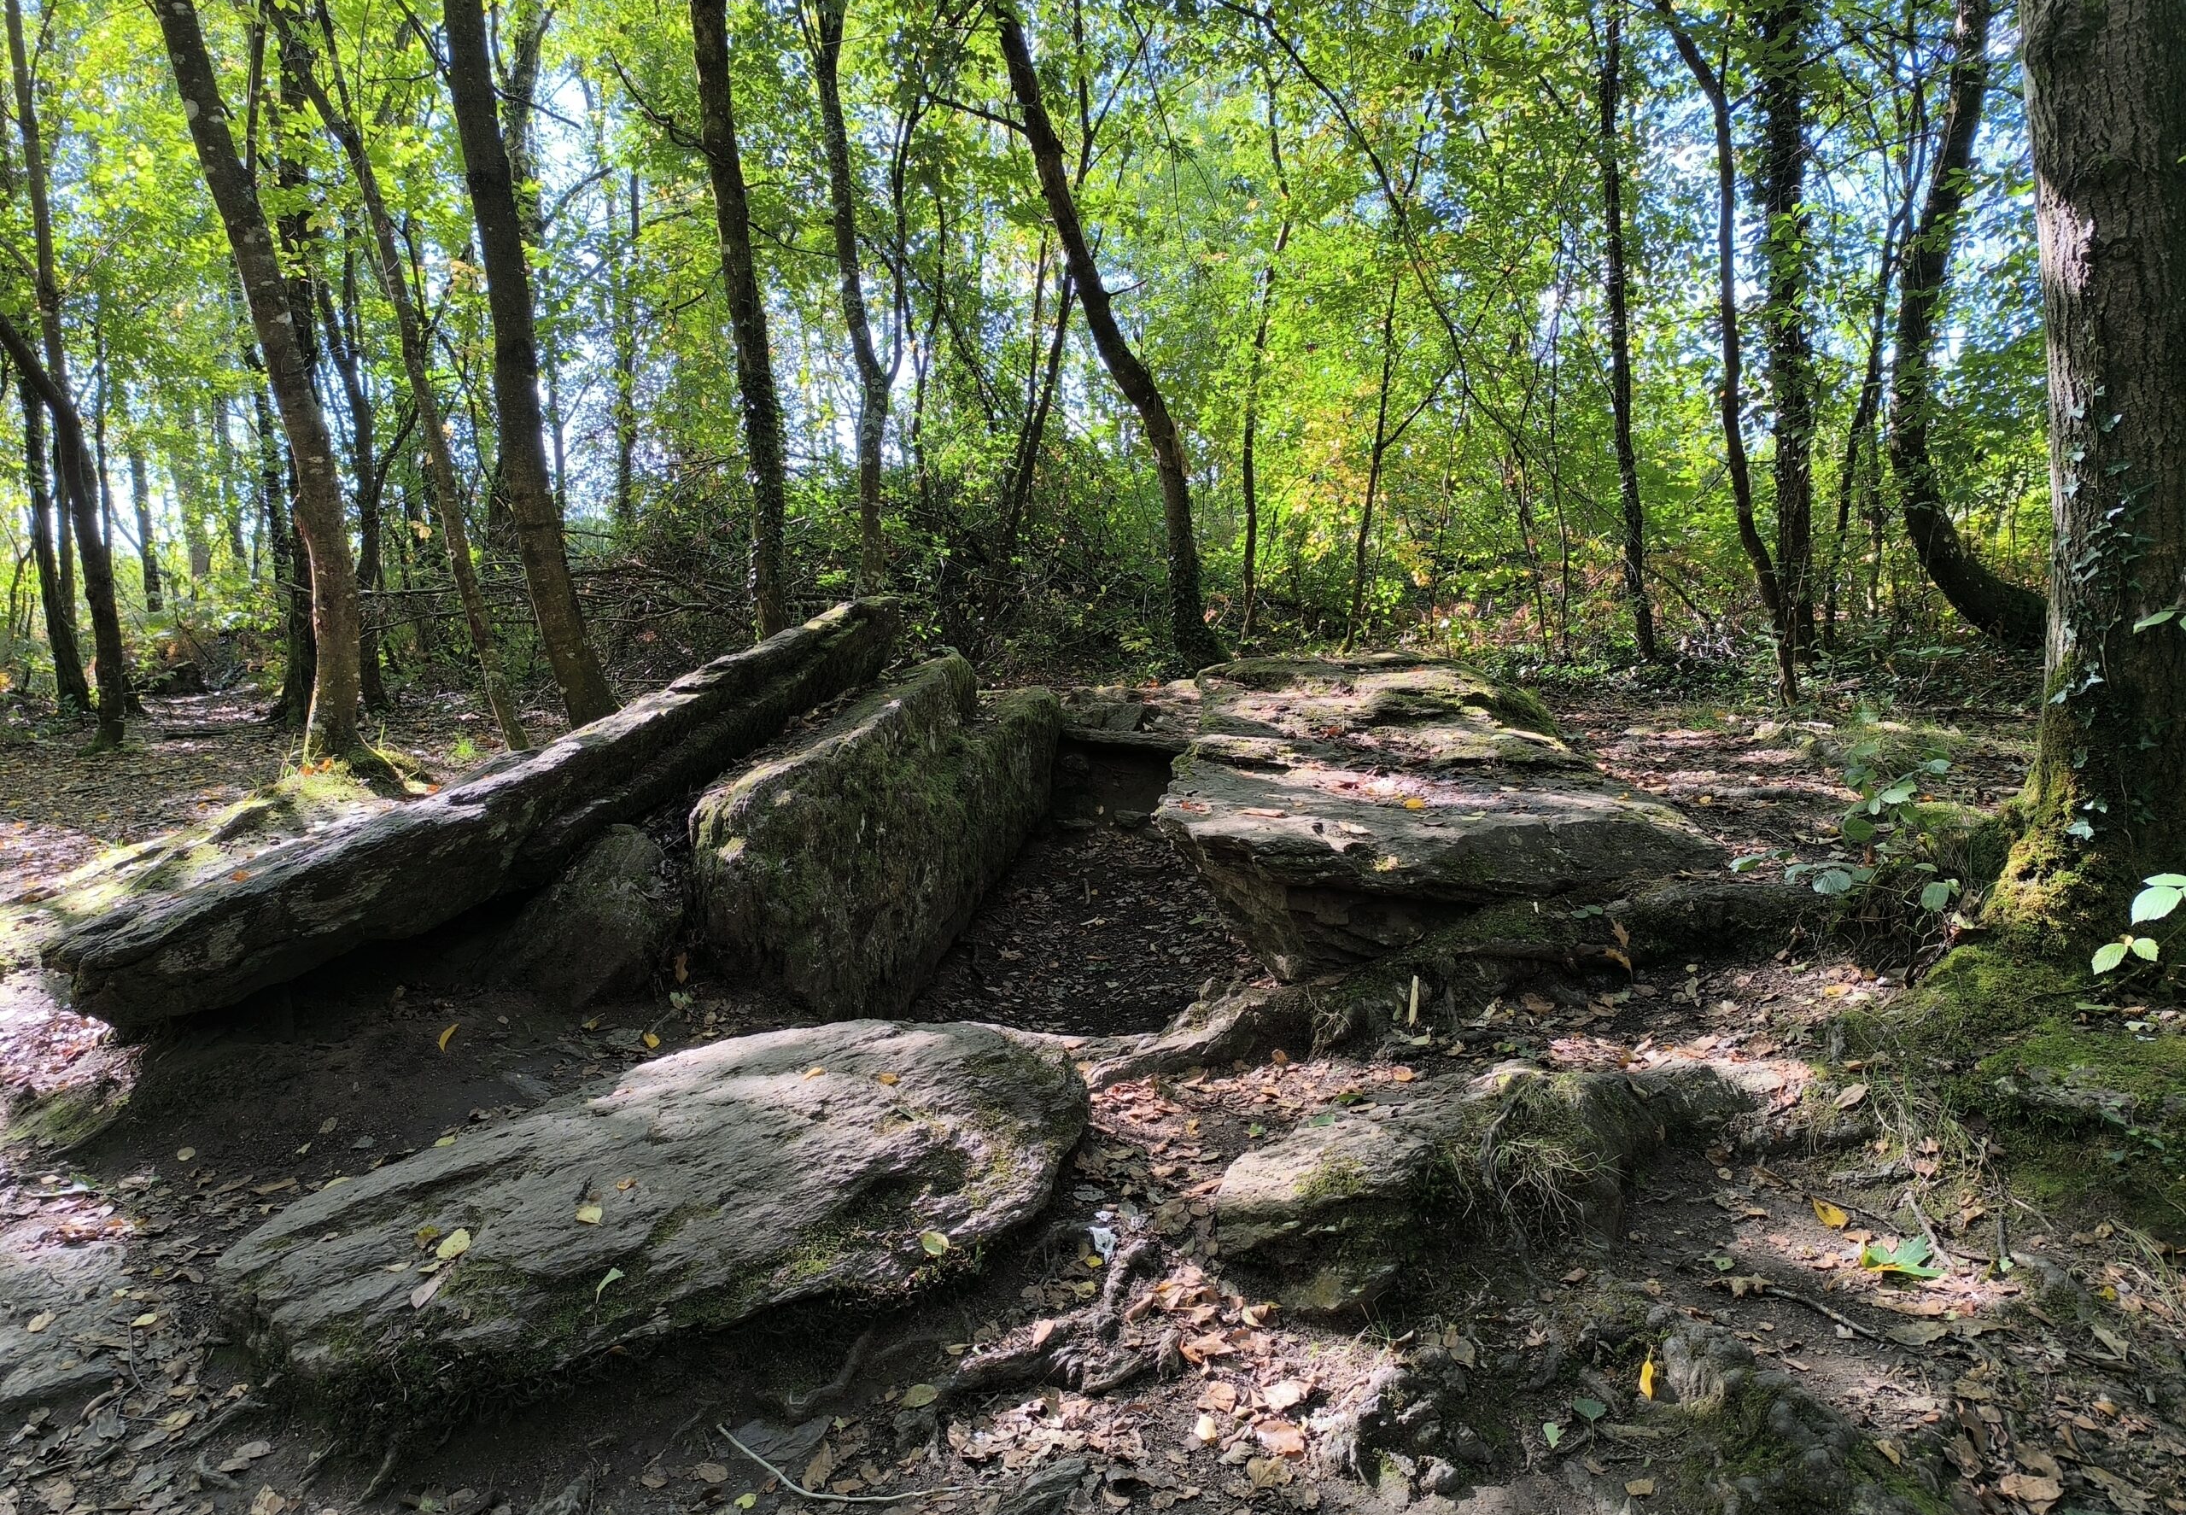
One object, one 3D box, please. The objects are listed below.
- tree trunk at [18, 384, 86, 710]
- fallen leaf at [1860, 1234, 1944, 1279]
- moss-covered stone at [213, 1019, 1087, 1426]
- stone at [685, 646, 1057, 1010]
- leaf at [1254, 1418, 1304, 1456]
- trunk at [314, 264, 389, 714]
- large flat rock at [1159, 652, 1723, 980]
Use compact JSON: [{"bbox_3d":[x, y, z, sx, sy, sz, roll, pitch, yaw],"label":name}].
[{"bbox_3d":[-10.021,-2.025,14.000,0.240,3.110,0.240,-9,0,1],"label":"tree trunk"},{"bbox_3d":[1.670,1.030,3.000,0.160,0.045,0.110,2,6,20],"label":"fallen leaf"},{"bbox_3d":[-0.780,0.838,3.111,1.750,0.330,1.020,-7,12,-37],"label":"moss-covered stone"},{"bbox_3d":[-0.700,0.141,5.701,0.760,0.830,2.400,2,10,10],"label":"stone"},{"bbox_3d":[0.314,1.145,2.450,0.080,0.020,0.080,0,6,0],"label":"leaf"},{"bbox_3d":[-5.320,-1.868,10.435,0.400,3.200,0.320,0,9,0],"label":"trunk"},{"bbox_3d":[1.220,0.157,6.152,1.950,0.920,2.300,0,6,0],"label":"large flat rock"}]

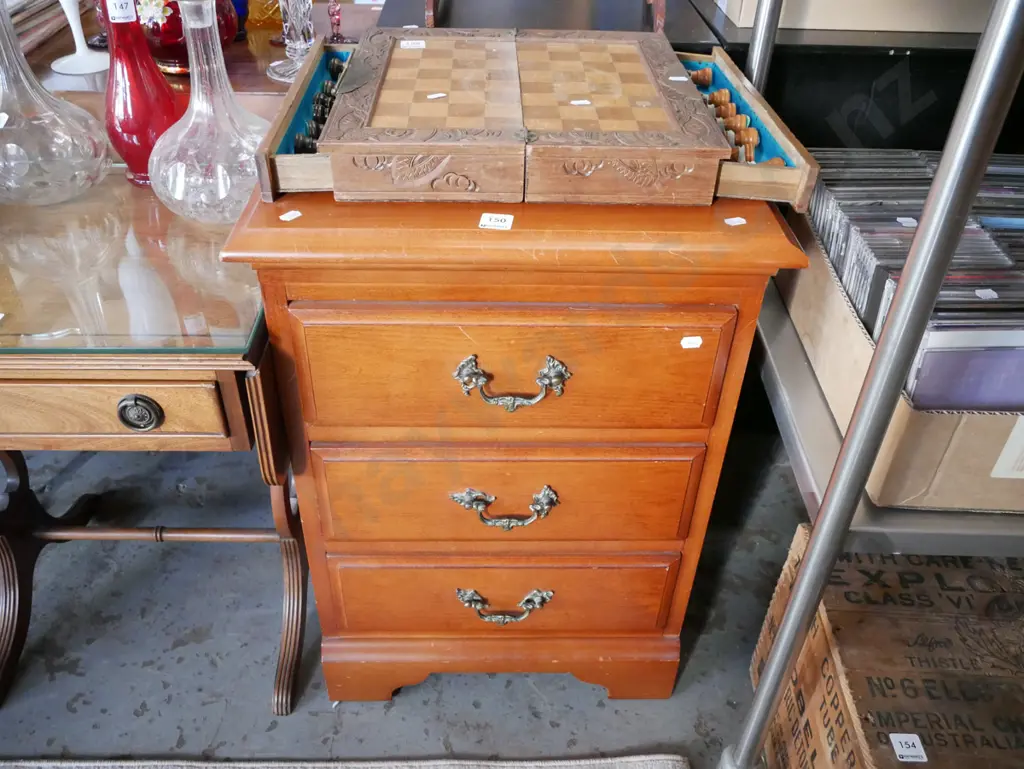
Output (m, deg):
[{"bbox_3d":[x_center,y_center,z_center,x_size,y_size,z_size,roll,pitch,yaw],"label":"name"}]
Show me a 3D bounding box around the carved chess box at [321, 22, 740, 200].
[{"bbox_3d":[0.009,-0.297,0.941,0.367,0.057,0.343,0,39,-2],"label":"carved chess box"}]

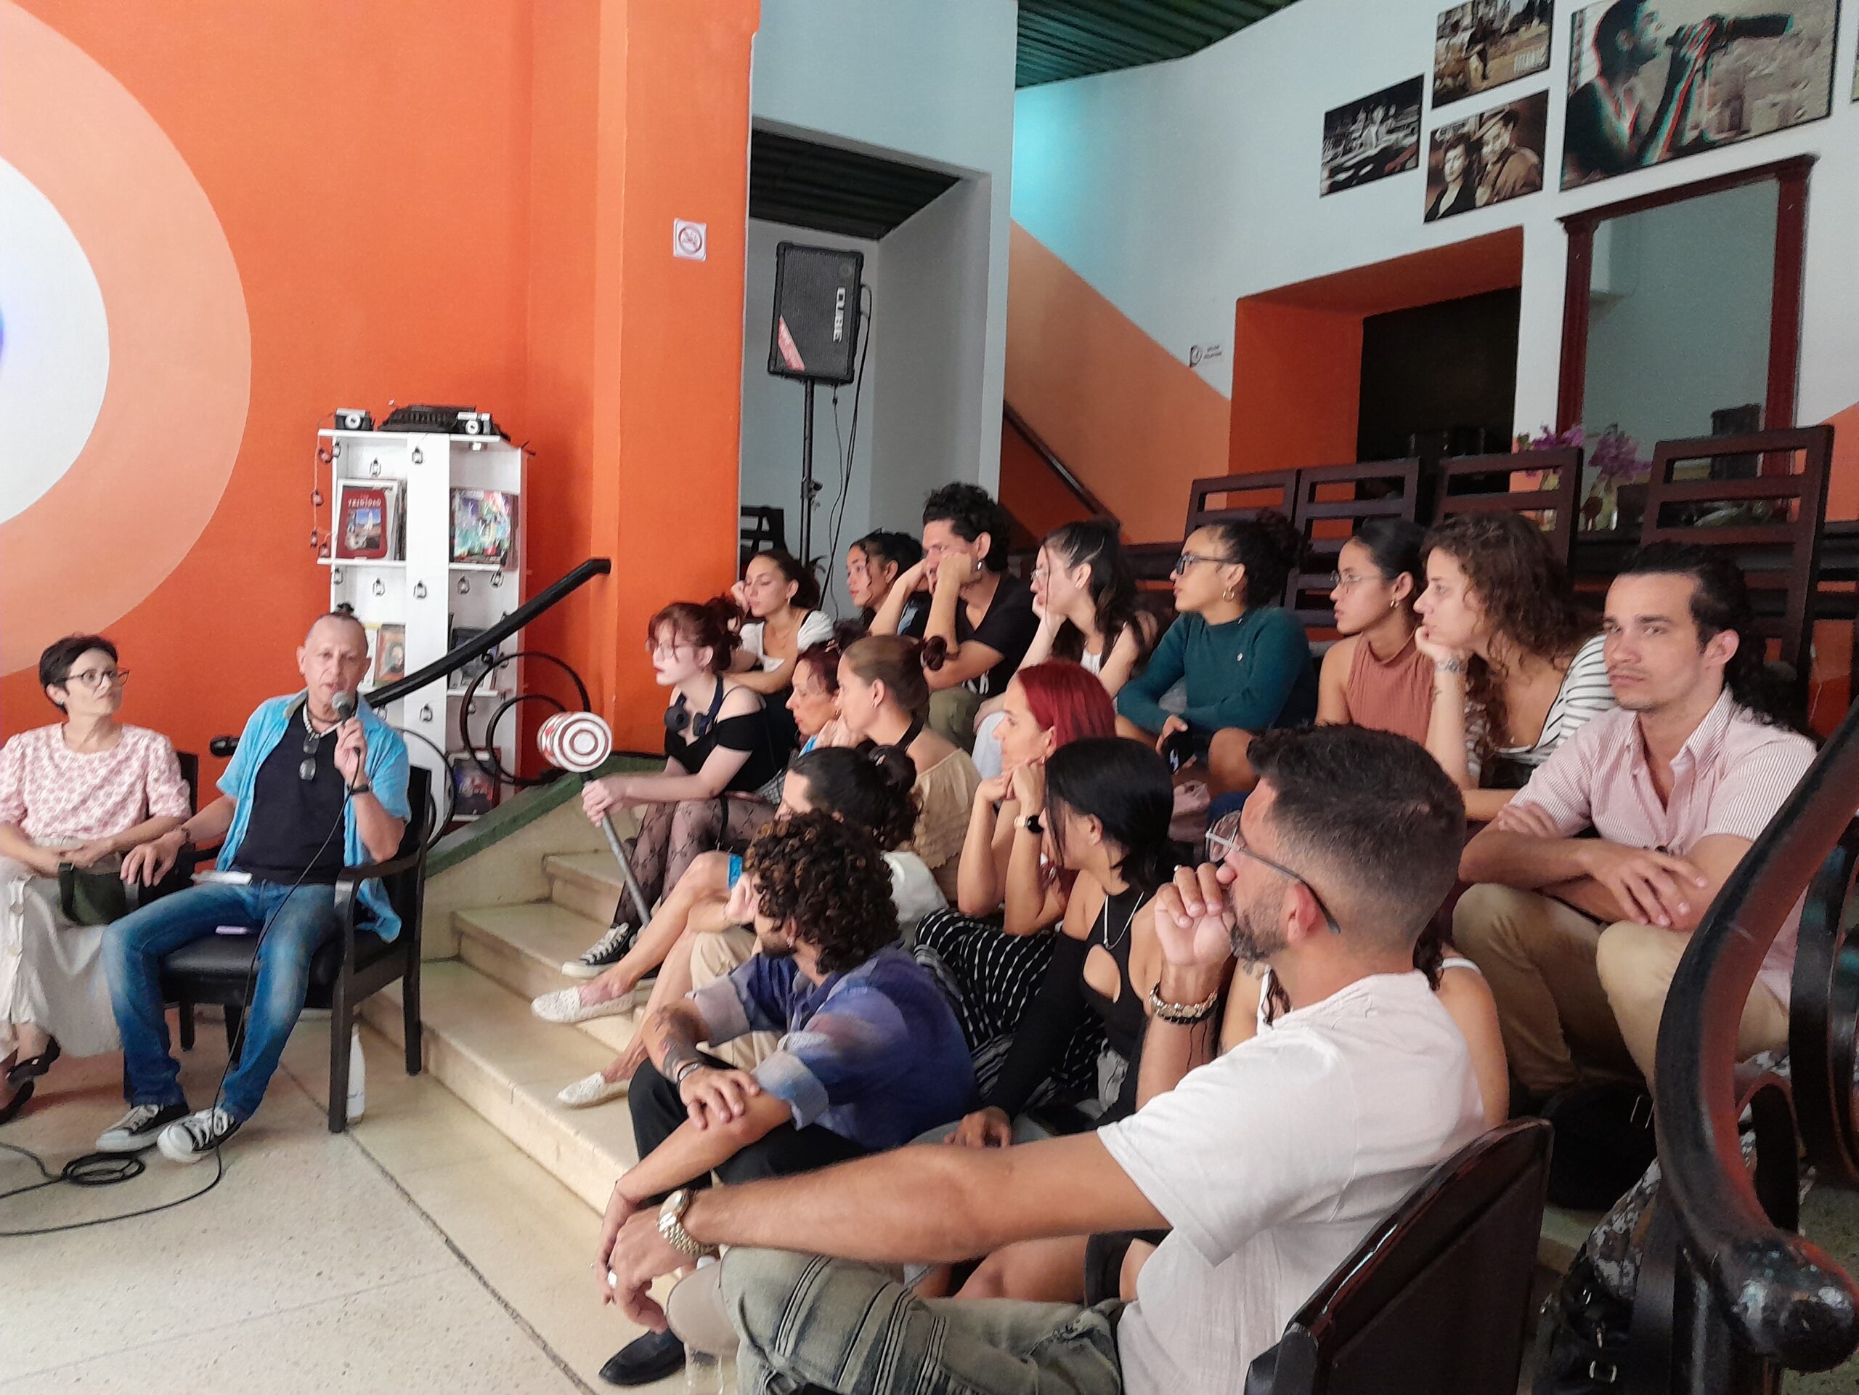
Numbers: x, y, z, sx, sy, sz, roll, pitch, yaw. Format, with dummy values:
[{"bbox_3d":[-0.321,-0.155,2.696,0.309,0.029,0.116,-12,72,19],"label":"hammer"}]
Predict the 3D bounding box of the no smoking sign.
[{"bbox_3d":[-0.888,-1.695,5.382,0.142,0.145,0.006,0,4,-34],"label":"no smoking sign"}]

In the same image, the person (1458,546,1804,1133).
[{"bbox_3d":[1.109,0.289,2.243,0.800,1.030,0.560,-1,4,-42],"label":"person"}]

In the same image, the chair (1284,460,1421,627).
[{"bbox_3d":[0.974,-0.152,3.989,0.520,1.000,0.450,0,4,-30],"label":"chair"}]

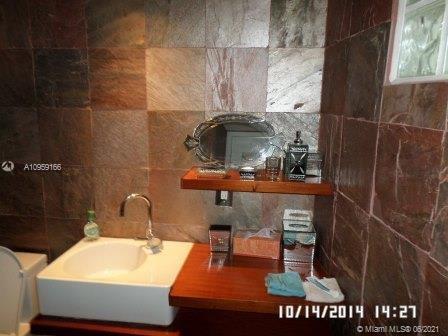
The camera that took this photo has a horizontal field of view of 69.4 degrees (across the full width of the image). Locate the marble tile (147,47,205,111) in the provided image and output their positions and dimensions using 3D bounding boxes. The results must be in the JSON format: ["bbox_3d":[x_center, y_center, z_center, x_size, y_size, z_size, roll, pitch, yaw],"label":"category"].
[{"bbox_3d":[-0.242,-0.443,1.631,0.303,0.303,0.012,2,10,6],"label":"marble tile"}]

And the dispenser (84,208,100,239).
[{"bbox_3d":[-0.714,0.305,1.765,0.078,0.166,0.052,2,10,6],"label":"dispenser"}]

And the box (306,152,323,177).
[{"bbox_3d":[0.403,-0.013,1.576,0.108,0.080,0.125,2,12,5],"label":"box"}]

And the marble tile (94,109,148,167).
[{"bbox_3d":[-0.551,-0.154,1.716,0.303,0.303,0.012,2,10,6],"label":"marble tile"}]

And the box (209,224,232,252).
[{"bbox_3d":[-0.018,0.377,1.738,0.108,0.118,0.080,0,12,-2],"label":"box"}]

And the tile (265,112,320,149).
[{"bbox_3d":[0.345,-0.123,1.644,0.268,0.305,0.020,2,12,5],"label":"tile"}]

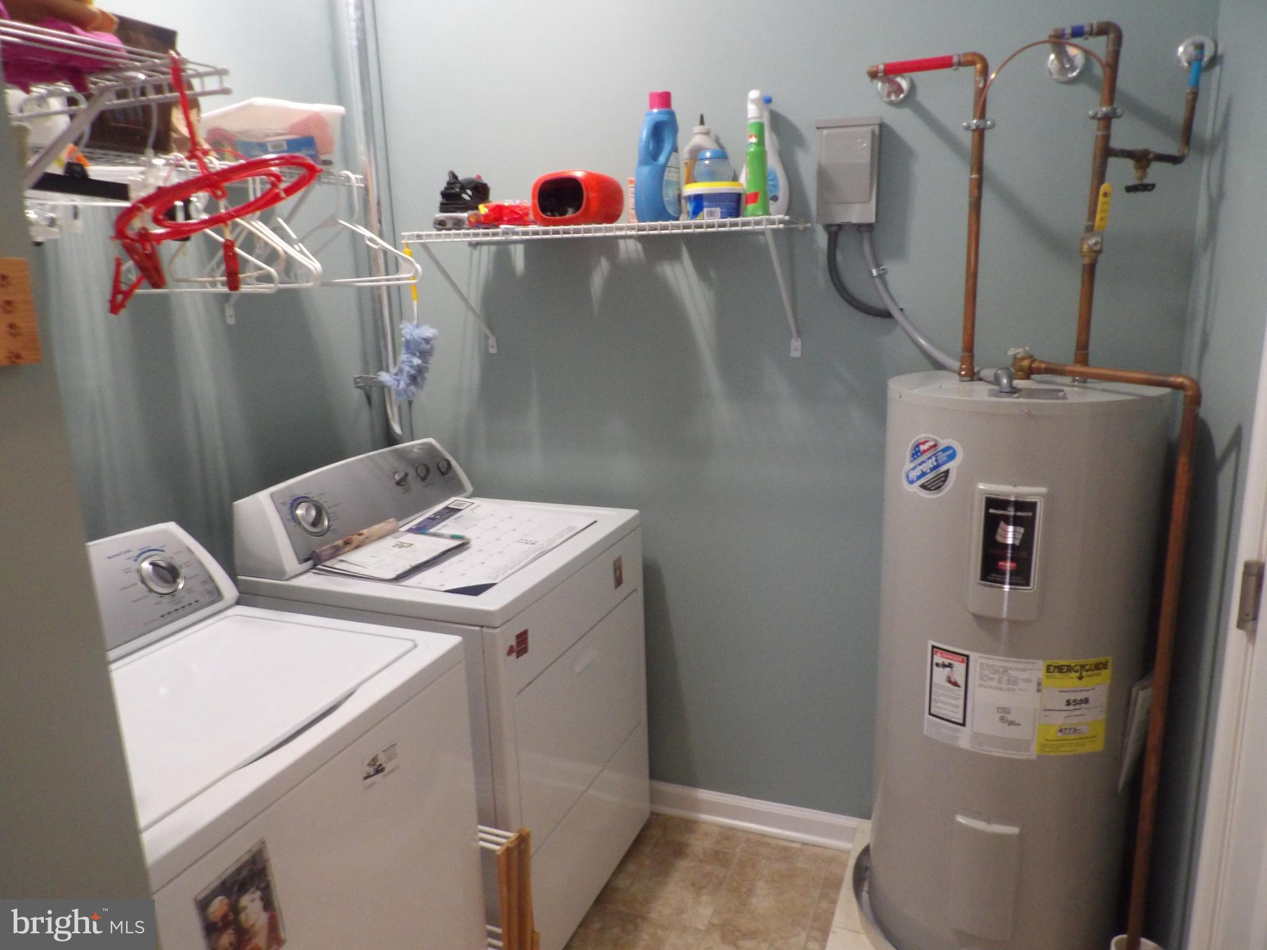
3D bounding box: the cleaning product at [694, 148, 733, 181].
[{"bbox_3d":[0.171,-0.660,1.877,0.085,0.068,0.085,-1,12,0],"label":"cleaning product"}]

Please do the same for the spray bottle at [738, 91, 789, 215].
[{"bbox_3d":[0.295,-0.708,1.973,0.108,0.278,0.088,-3,12,-8],"label":"spray bottle"}]

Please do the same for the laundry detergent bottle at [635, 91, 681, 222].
[{"bbox_3d":[0.053,-0.689,1.917,0.080,0.277,0.115,5,13,26],"label":"laundry detergent bottle"}]

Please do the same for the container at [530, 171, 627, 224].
[{"bbox_3d":[-0.128,-0.634,2.027,0.160,0.131,0.170,6,14,30],"label":"container"}]

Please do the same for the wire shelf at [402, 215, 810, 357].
[{"bbox_3d":[-0.064,-0.428,2.107,0.917,0.313,0.326,3,13,21],"label":"wire shelf"}]

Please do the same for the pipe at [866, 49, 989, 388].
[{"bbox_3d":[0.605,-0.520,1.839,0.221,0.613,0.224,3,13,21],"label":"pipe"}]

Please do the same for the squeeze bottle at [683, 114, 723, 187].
[{"bbox_3d":[0.157,-0.693,2.002,0.090,0.246,0.065,2,12,16],"label":"squeeze bottle"}]

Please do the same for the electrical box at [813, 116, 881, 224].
[{"bbox_3d":[0.481,-0.675,1.972,0.130,0.220,0.085,3,13,21],"label":"electrical box"}]

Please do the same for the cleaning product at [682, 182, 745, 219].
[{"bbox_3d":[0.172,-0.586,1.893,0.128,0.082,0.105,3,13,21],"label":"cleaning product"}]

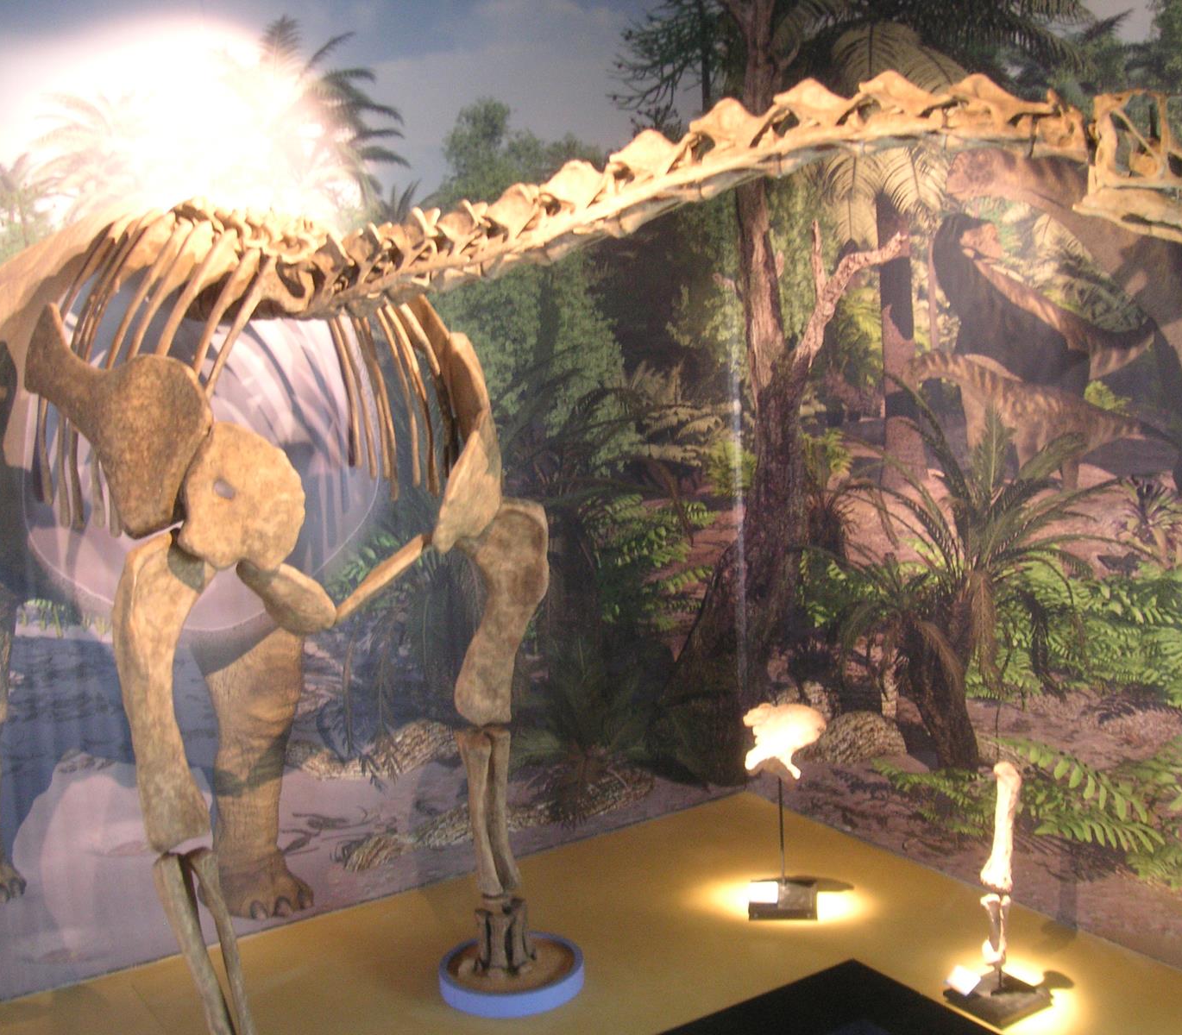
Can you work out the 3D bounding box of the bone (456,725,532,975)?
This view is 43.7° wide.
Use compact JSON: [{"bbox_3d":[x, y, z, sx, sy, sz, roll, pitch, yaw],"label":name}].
[{"bbox_3d":[-0.211,0.695,3.125,0.160,0.530,0.140,-9,11,-38],"label":"bone"}]

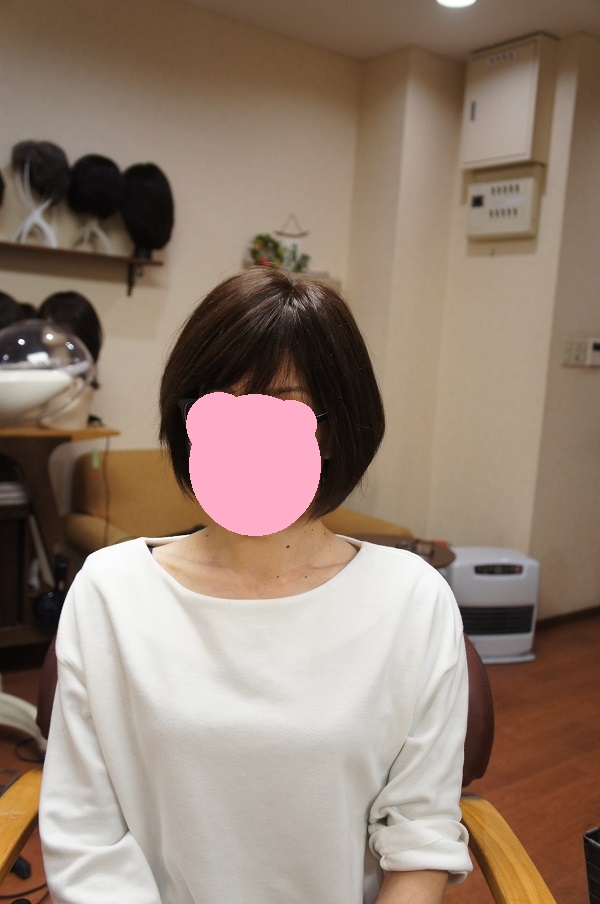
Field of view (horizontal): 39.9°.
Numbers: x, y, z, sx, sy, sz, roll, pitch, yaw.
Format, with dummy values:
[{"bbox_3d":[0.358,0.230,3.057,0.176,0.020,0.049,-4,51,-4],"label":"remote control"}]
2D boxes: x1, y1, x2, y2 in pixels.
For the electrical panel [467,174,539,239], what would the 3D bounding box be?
[{"bbox_3d":[0.924,-1.104,3.752,0.085,0.235,0.370,-3,10,-37],"label":"electrical panel"}]

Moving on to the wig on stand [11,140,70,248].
[{"bbox_3d":[-0.949,-0.946,3.016,0.190,0.380,0.220,9,10,33],"label":"wig on stand"}]

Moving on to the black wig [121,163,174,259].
[{"bbox_3d":[-0.604,-0.957,3.278,0.190,0.360,0.210,8,9,30],"label":"black wig"}]

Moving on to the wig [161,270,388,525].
[{"bbox_3d":[-0.028,-0.059,0.855,0.220,0.260,0.250,6,8,16],"label":"wig"}]

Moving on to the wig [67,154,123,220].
[{"bbox_3d":[-0.779,-1.002,3.136,0.190,0.245,0.210,8,9,27],"label":"wig"}]

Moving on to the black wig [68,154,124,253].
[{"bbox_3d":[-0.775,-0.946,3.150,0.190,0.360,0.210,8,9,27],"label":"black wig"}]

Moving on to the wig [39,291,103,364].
[{"bbox_3d":[-0.846,-0.452,3.050,0.200,0.280,0.230,9,10,35],"label":"wig"}]

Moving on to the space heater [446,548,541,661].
[{"bbox_3d":[0.808,0.653,3.625,0.385,0.433,0.300,2,8,-11],"label":"space heater"}]

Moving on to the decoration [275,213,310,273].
[{"bbox_3d":[-0.034,-0.962,3.816,0.200,0.265,0.070,-3,10,-37],"label":"decoration"}]

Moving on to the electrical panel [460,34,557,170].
[{"bbox_3d":[0.927,-1.534,3.688,0.125,0.510,0.395,-3,10,-37],"label":"electrical panel"}]

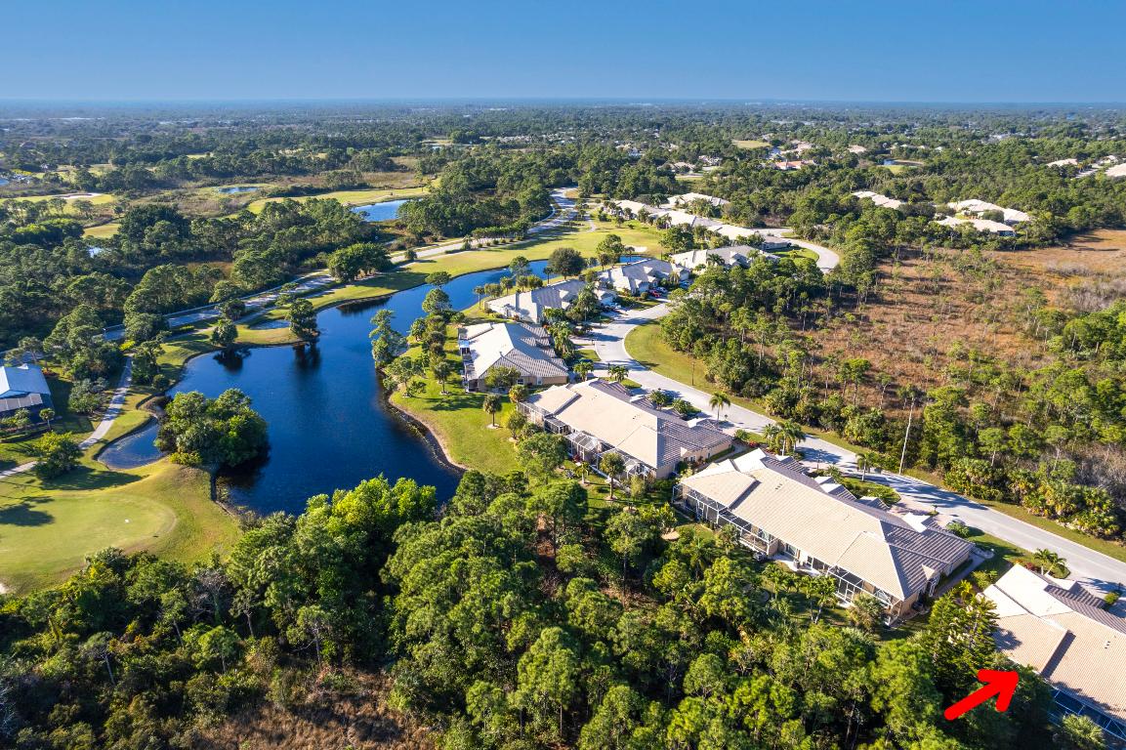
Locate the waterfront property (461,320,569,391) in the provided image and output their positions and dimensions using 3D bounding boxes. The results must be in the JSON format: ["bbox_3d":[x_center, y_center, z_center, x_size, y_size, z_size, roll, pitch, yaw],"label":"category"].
[{"bbox_3d":[-12.560,-6.540,162.570,21.500,6.100,36.000,-4,22,-9],"label":"waterfront property"}]

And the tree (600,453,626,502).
[{"bbox_3d":[8.026,16.116,109.040,3.930,8.610,3.930,0,22,0],"label":"tree"}]

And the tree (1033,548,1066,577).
[{"bbox_3d":[62.750,24.310,89.000,4.530,4.520,4.530,0,22,0],"label":"tree"}]

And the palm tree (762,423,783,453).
[{"bbox_3d":[37.997,11.470,124.532,3.570,5.840,3.570,0,22,0],"label":"palm tree"}]

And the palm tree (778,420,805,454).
[{"bbox_3d":[39.030,11.020,118.160,4.670,7.150,4.670,0,22,0],"label":"palm tree"}]

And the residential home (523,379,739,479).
[{"bbox_3d":[11.102,8.096,131.905,22.300,6.400,36.400,-16,27,-35],"label":"residential home"}]

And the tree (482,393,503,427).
[{"bbox_3d":[-13.681,6.954,133.577,3.830,7.100,3.830,0,22,0],"label":"tree"}]

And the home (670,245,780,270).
[{"bbox_3d":[61.030,-44.410,256.720,36.000,6.100,21.500,-11,25,-26],"label":"home"}]

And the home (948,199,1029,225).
[{"bbox_3d":[231.306,-88.468,372.979,21.000,6.700,42.000,0,22,-1],"label":"home"}]

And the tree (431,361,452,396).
[{"bbox_3d":[-26.015,0.666,148.220,4.040,7.730,4.040,0,22,0],"label":"tree"}]

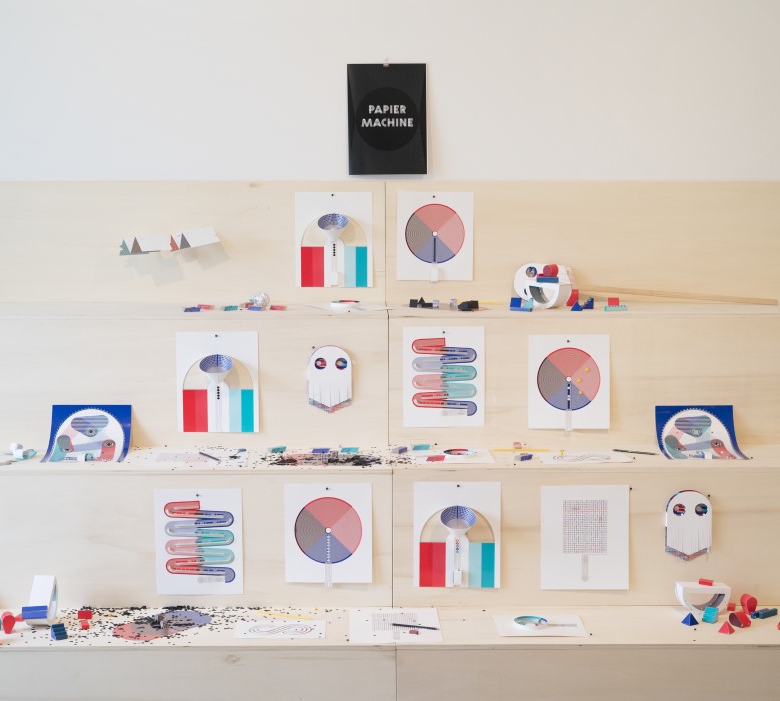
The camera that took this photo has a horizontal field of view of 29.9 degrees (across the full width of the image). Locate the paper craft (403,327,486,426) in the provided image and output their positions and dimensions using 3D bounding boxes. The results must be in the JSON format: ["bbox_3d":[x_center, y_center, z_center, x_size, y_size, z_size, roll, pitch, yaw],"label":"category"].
[{"bbox_3d":[0.150,0.073,4.060,0.228,0.279,0.012,0,2,0],"label":"paper craft"}]

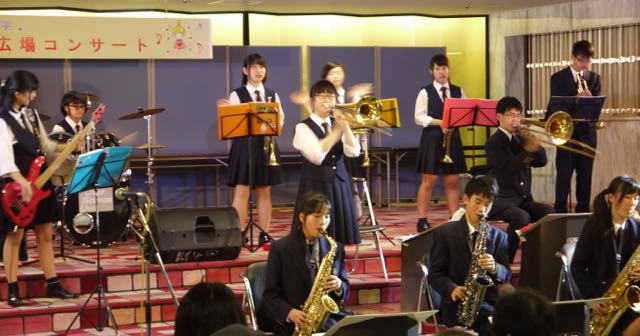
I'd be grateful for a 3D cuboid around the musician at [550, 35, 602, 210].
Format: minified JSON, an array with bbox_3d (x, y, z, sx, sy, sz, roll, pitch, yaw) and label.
[{"bbox_3d":[2.216,-0.253,13.408,0.460,1.690,0.360,-1,2,-14],"label":"musician"}]

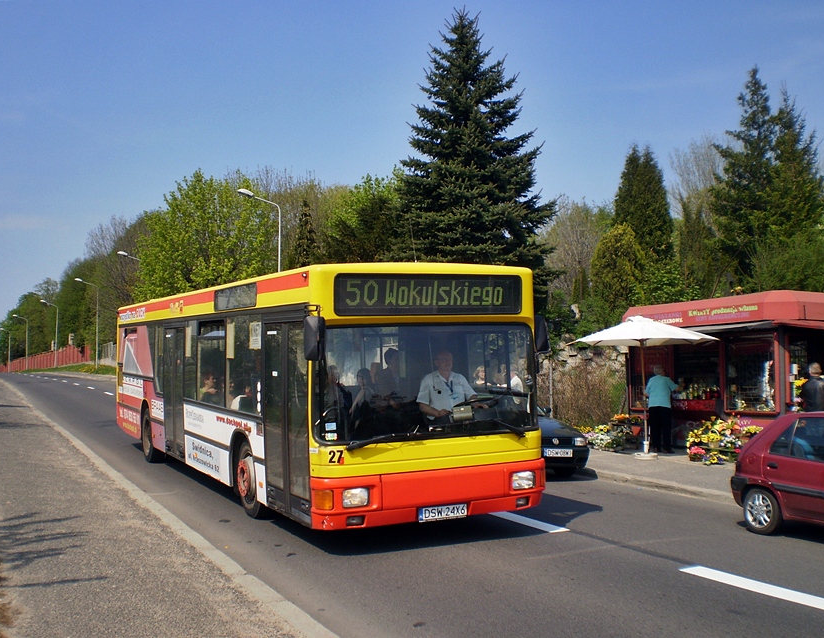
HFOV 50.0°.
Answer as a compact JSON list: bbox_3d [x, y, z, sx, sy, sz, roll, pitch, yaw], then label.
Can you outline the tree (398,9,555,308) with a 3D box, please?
[{"bbox_3d":[2.115,-4.707,29.000,5.182,10.955,5.182,0,-2,0],"label":"tree"}]

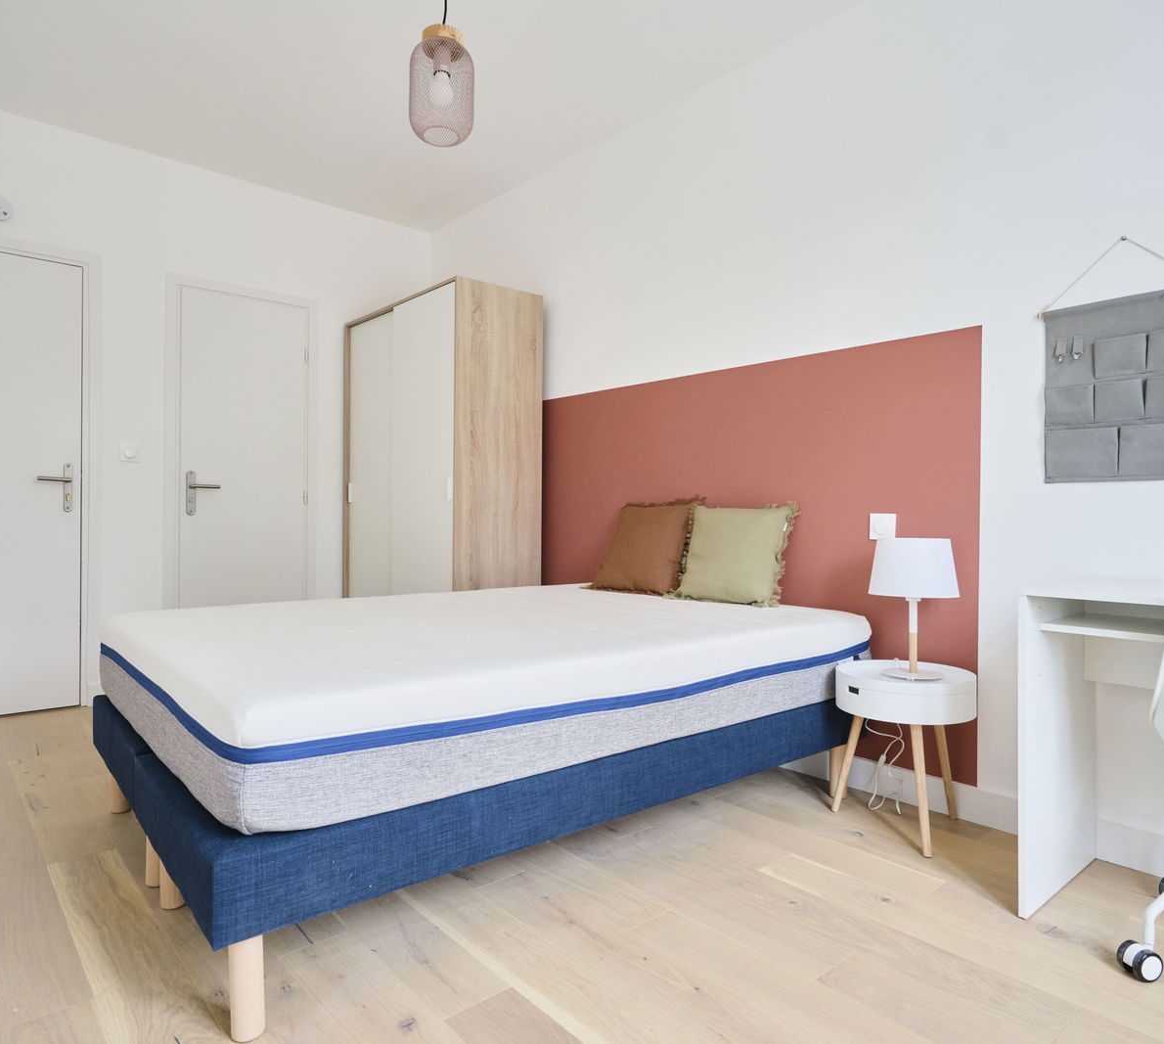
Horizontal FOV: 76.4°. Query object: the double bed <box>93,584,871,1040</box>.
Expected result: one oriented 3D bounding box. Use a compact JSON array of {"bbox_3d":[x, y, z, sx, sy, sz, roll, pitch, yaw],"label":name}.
[{"bbox_3d":[-0.271,0.584,2.360,2.000,0.600,1.420,0,0,-40],"label":"double bed"}]

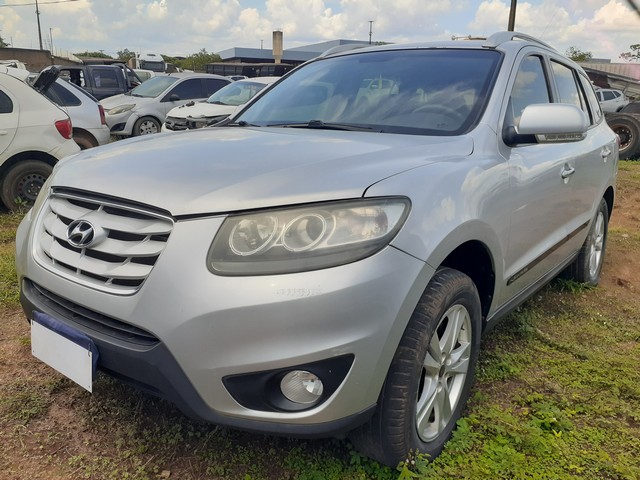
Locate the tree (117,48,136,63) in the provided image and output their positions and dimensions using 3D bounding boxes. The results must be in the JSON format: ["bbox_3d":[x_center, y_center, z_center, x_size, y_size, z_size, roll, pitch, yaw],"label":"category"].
[{"bbox_3d":[-25.200,-21.900,65.000,3.600,6.000,3.600,-4,14,-22],"label":"tree"}]

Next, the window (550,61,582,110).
[{"bbox_3d":[1.574,-0.888,3.107,0.060,0.420,0.700,-17,-2,40],"label":"window"}]

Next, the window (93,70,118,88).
[{"bbox_3d":[-5.156,-3.882,12.000,0.620,0.440,0.050,2,1,3],"label":"window"}]

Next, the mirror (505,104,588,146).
[{"bbox_3d":[0.965,-0.492,2.088,0.290,0.170,0.190,12,17,37],"label":"mirror"}]

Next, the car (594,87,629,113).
[{"bbox_3d":[12.650,-6.501,24.400,4.300,1.680,1.820,-4,15,-19],"label":"car"}]

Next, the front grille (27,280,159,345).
[{"bbox_3d":[-0.782,0.216,1.573,0.850,0.120,0.130,12,17,37],"label":"front grille"}]

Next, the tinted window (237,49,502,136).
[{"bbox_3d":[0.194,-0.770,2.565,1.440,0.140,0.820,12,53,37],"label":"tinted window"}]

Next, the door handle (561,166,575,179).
[{"bbox_3d":[1.259,-0.342,2.539,0.060,0.050,0.220,12,17,37],"label":"door handle"}]

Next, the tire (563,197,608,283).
[{"bbox_3d":[2.054,0.012,3.898,0.235,0.730,0.730,12,17,37],"label":"tire"}]

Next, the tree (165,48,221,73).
[{"bbox_3d":[-11.657,-15.250,46.000,5.800,5.000,5.200,1,14,0],"label":"tree"}]

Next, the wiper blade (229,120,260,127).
[{"bbox_3d":[-0.424,-0.637,2.779,0.055,0.040,0.400,-7,16,-35],"label":"wiper blade"}]

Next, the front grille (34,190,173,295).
[{"bbox_3d":[-0.739,0.003,1.596,0.760,0.275,0.170,12,17,37],"label":"front grille"}]

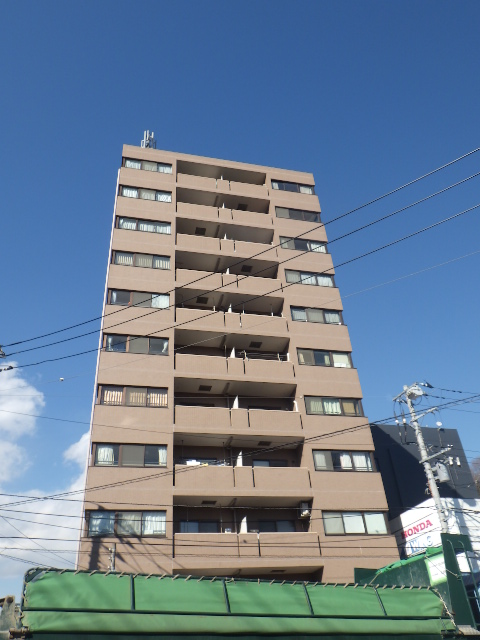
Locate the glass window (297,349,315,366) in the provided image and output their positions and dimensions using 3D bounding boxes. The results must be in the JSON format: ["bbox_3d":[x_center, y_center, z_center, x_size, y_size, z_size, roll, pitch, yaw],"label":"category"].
[{"bbox_3d":[3.629,2.060,28.173,0.941,0.985,0.080,5,-37,-13],"label":"glass window"}]

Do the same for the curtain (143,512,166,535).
[{"bbox_3d":[-3.547,8.443,21.479,0.970,0.930,0.120,5,-37,-13],"label":"curtain"}]

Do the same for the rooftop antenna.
[{"bbox_3d":[-6.577,-12.979,37.407,1.050,2.000,1.000,5,-38,-13],"label":"rooftop antenna"}]

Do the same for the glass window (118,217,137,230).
[{"bbox_3d":[-6.681,-5.667,30.890,1.077,0.985,0.080,5,-37,-13],"label":"glass window"}]

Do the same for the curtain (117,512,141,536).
[{"bbox_3d":[-4.494,8.333,21.117,1.037,0.985,0.080,5,-37,-13],"label":"curtain"}]

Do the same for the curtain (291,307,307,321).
[{"bbox_3d":[3.443,-0.286,29.864,0.982,0.985,0.080,5,-37,-13],"label":"curtain"}]

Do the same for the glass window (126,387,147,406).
[{"bbox_3d":[-4.771,3.562,23.904,0.943,0.957,0.100,5,-38,-13],"label":"glass window"}]

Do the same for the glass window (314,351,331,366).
[{"bbox_3d":[4.548,2.169,28.257,0.940,1.020,0.080,5,-37,-13],"label":"glass window"}]

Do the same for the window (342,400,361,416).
[{"bbox_3d":[5.815,4.575,26.796,1.020,1.020,0.080,5,-37,-13],"label":"window"}]

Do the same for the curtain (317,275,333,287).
[{"bbox_3d":[5.260,-2.459,32.227,0.960,0.920,0.120,5,-37,-13],"label":"curtain"}]

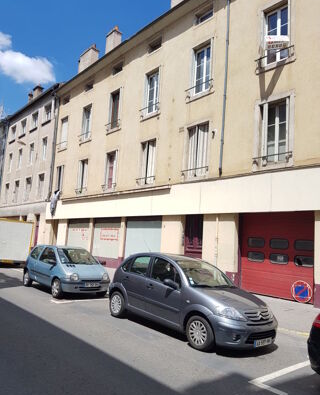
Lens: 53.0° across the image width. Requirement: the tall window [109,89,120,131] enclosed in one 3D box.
[{"bbox_3d":[-2.627,-5.147,19.018,0.200,2.400,1.020,11,-11,-41],"label":"tall window"}]

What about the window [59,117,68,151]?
[{"bbox_3d":[-7.265,-4.823,24.390,0.197,2.463,1.280,11,-11,-41],"label":"window"}]

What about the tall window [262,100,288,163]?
[{"bbox_3d":[4.002,-2.213,11.004,0.200,2.190,1.040,11,-11,-41],"label":"tall window"}]

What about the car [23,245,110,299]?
[{"bbox_3d":[-2.969,2.258,10.211,1.640,1.420,3.430,11,-11,-40],"label":"car"}]

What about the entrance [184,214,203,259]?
[{"bbox_3d":[1.398,2.058,13.200,0.197,2.630,1.152,11,-11,-41],"label":"entrance"}]

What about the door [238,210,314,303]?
[{"bbox_3d":[3.788,1.876,10.561,0.200,2.740,2.540,11,-11,-41],"label":"door"}]

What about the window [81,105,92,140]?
[{"bbox_3d":[-4.830,-4.931,21.418,0.200,2.400,1.050,11,-11,-41],"label":"window"}]

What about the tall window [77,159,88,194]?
[{"bbox_3d":[-5.023,-1.376,21.074,0.197,2.197,1.280,11,-11,-41],"label":"tall window"}]

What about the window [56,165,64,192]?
[{"bbox_3d":[-7.356,-1.198,23.706,0.197,2.187,1.133,11,-11,-41],"label":"window"}]

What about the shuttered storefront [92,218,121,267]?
[{"bbox_3d":[-2.987,2.472,17.936,0.197,2.620,2.955,11,-11,-41],"label":"shuttered storefront"}]

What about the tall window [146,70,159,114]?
[{"bbox_3d":[-0.376,-5.378,16.568,0.200,2.380,1.050,11,-11,-41],"label":"tall window"}]

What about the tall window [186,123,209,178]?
[{"bbox_3d":[1.622,-1.979,13.595,0.197,2.236,1.271,11,-11,-41],"label":"tall window"}]

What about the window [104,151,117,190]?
[{"bbox_3d":[-2.693,-1.536,18.292,0.200,2.190,1.080,11,-11,-41],"label":"window"}]

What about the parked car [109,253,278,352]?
[{"bbox_3d":[0.527,1.963,6.720,1.680,1.520,3.850,11,-11,-39],"label":"parked car"}]

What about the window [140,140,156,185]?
[{"bbox_3d":[-0.574,-1.765,16.063,0.197,2.187,1.251,11,-11,-41],"label":"window"}]

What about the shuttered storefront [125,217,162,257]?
[{"bbox_3d":[-0.870,2.266,15.557,0.197,2.610,2.935,11,-11,-41],"label":"shuttered storefront"}]

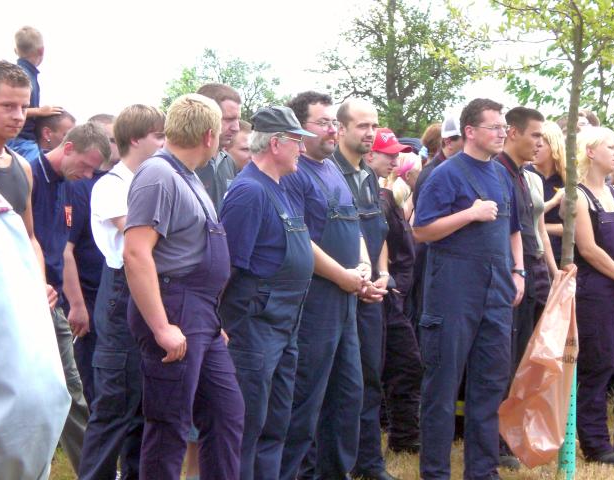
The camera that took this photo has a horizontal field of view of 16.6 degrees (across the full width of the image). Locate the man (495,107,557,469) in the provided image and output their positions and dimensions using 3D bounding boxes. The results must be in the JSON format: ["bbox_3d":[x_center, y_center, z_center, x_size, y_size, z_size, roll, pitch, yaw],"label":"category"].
[{"bbox_3d":[1.044,0.234,10.400,0.370,1.790,0.520,1,2,30],"label":"man"}]

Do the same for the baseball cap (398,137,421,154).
[{"bbox_3d":[0.585,-0.544,12.400,0.250,0.130,0.180,1,2,18],"label":"baseball cap"}]

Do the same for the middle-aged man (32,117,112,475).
[{"bbox_3d":[-1.091,0.317,9.600,0.420,1.720,0.520,2,3,37],"label":"middle-aged man"}]

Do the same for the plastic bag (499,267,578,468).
[{"bbox_3d":[1.032,0.569,9.400,0.370,0.900,0.270,0,2,-11],"label":"plastic bag"}]

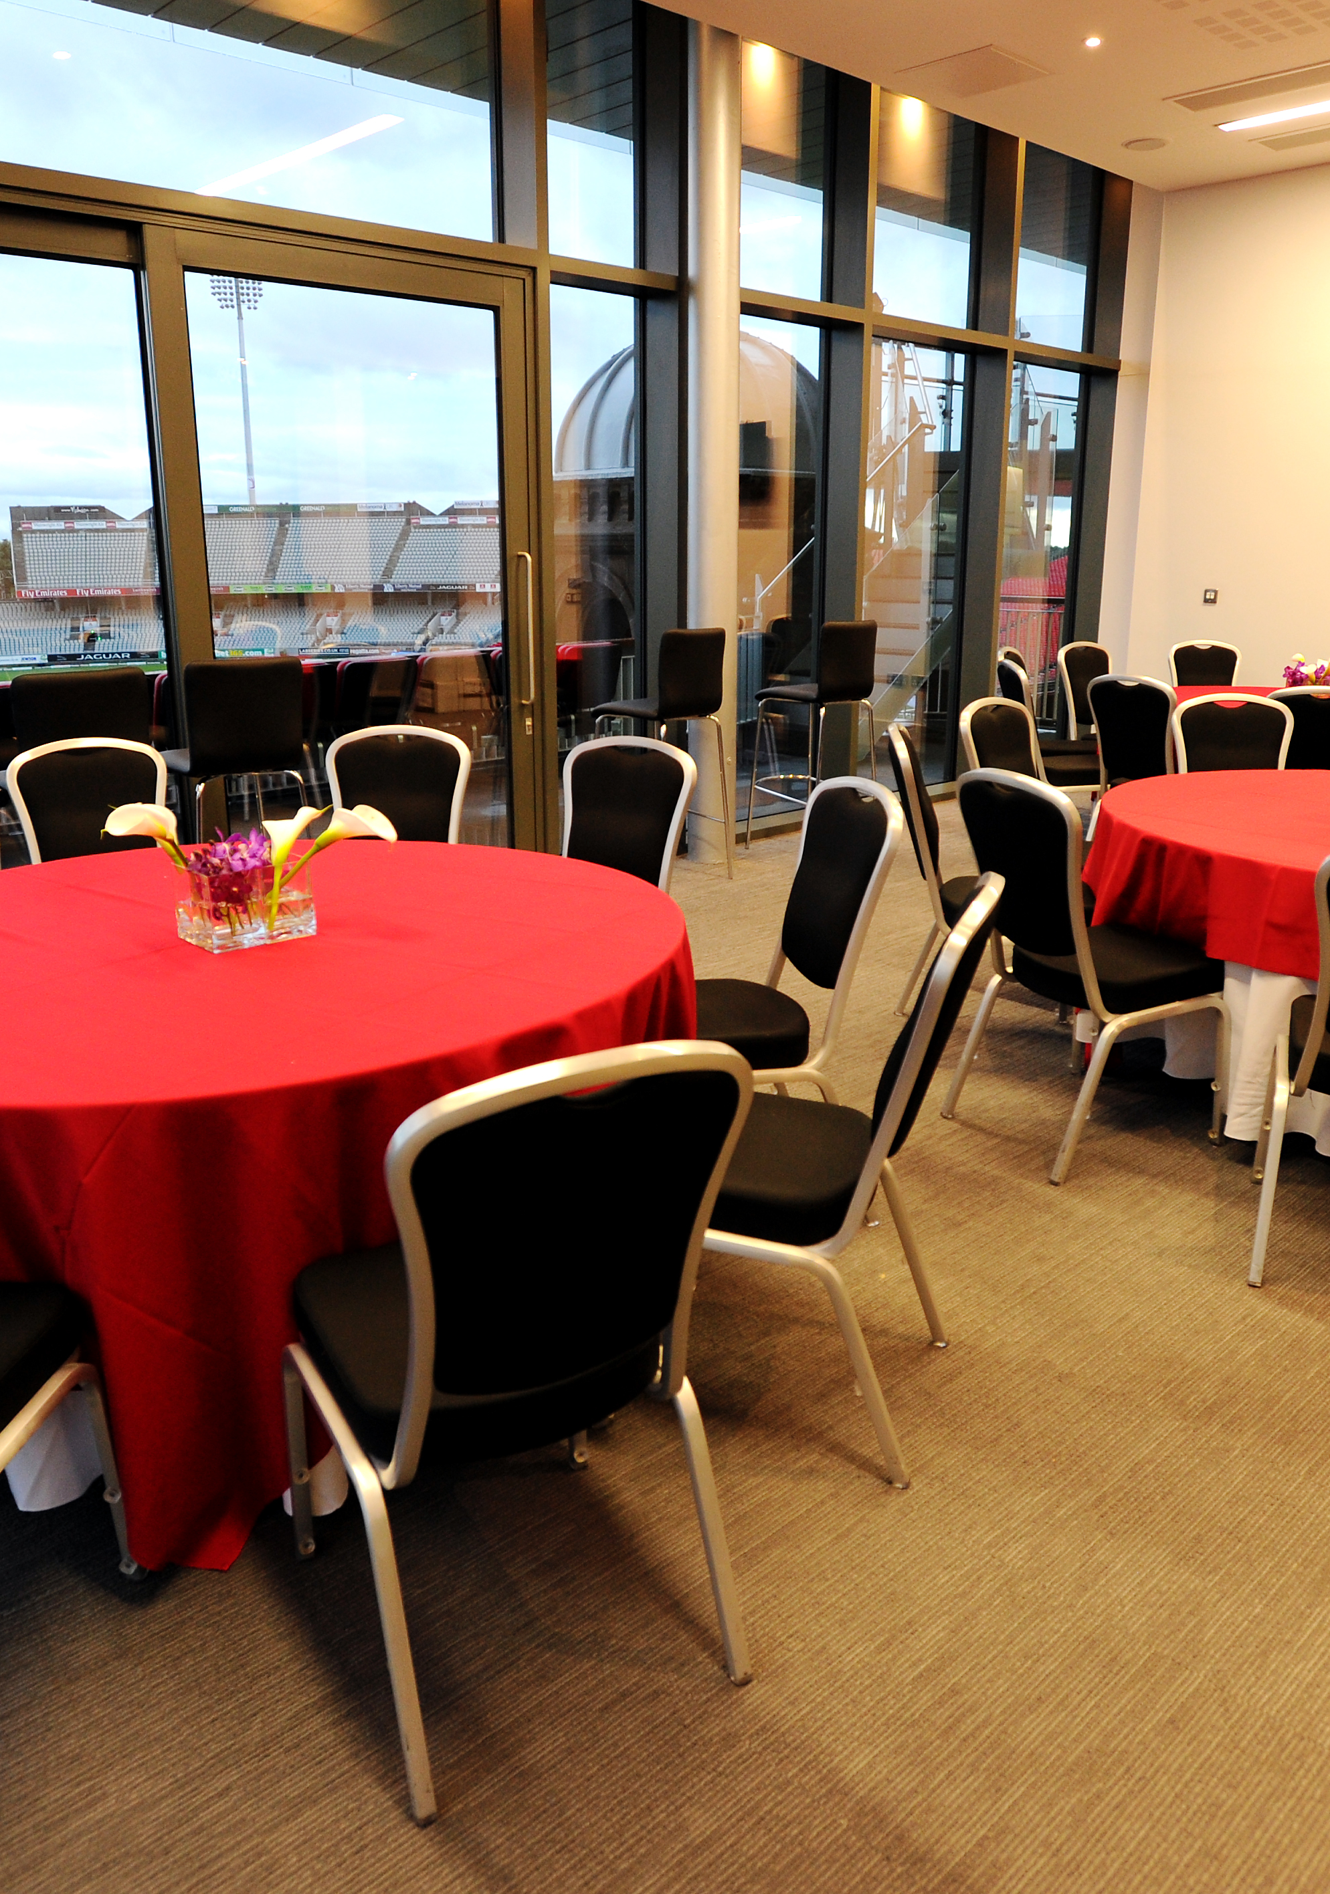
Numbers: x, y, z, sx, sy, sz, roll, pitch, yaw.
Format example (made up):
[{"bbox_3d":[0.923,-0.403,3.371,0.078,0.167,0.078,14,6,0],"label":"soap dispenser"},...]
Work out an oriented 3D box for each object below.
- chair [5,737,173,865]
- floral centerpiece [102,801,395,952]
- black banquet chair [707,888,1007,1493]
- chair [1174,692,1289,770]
[{"bbox_3d":[-1.471,-0.053,3.643,0.470,0.940,0.560,-10,19,-29],"label":"chair"},{"bbox_3d":[-0.790,-0.147,2.573,0.534,0.257,0.302,-4,17,-11],"label":"floral centerpiece"},{"bbox_3d":[0.234,0.328,2.259,0.575,0.945,0.455,6,17,19],"label":"black banquet chair"},{"bbox_3d":[1.936,-0.345,4.477,0.455,0.945,0.575,0,16,0],"label":"chair"}]

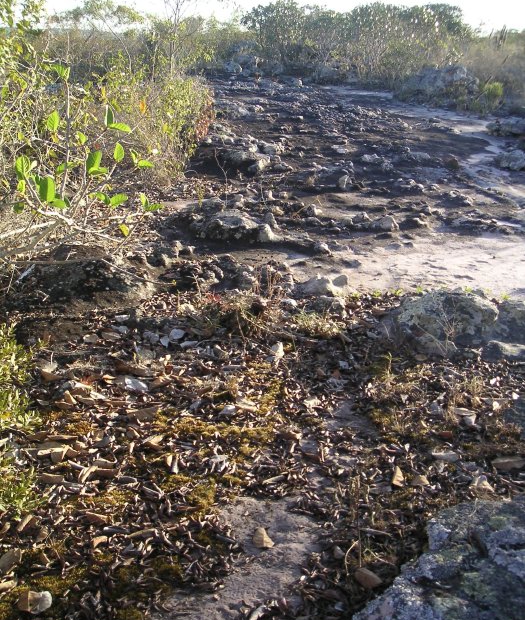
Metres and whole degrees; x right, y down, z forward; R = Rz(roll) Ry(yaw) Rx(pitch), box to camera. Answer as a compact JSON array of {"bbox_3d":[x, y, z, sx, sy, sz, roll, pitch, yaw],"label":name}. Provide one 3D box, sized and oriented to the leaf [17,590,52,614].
[{"bbox_3d":[-0.625,0.806,2.114,0.085,0.040,0.058,0,20,0],"label":"leaf"}]

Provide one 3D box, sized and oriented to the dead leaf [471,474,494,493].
[{"bbox_3d":[0.765,0.606,2.675,0.068,0.038,0.050,0,20,0],"label":"dead leaf"}]

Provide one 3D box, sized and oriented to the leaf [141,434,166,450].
[{"bbox_3d":[-0.416,0.506,2.936,0.078,0.030,0.048,-6,21,-17],"label":"leaf"}]

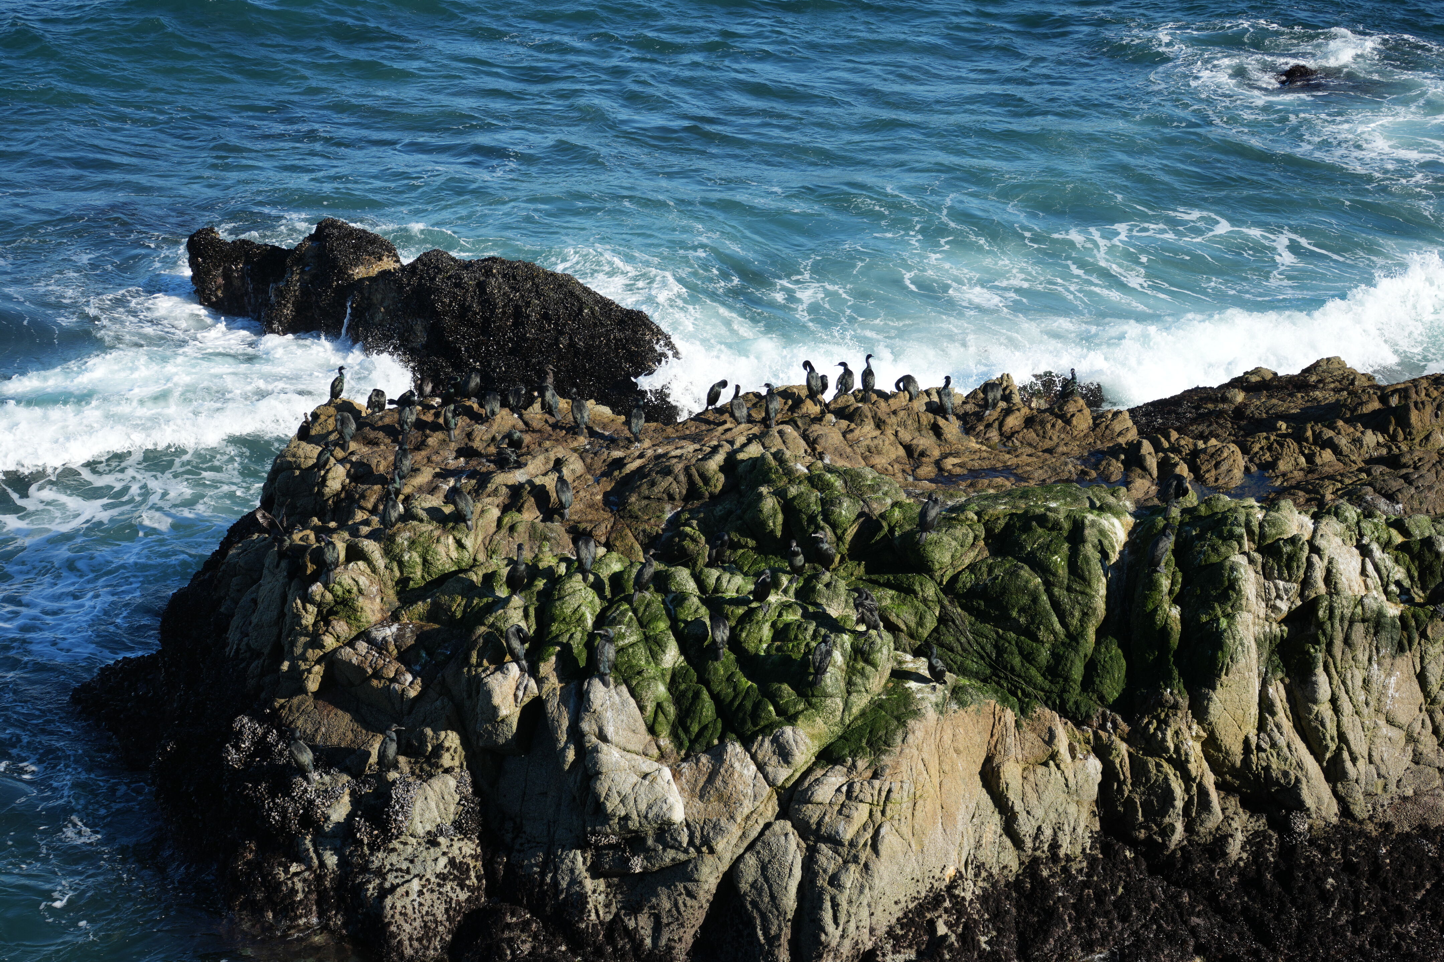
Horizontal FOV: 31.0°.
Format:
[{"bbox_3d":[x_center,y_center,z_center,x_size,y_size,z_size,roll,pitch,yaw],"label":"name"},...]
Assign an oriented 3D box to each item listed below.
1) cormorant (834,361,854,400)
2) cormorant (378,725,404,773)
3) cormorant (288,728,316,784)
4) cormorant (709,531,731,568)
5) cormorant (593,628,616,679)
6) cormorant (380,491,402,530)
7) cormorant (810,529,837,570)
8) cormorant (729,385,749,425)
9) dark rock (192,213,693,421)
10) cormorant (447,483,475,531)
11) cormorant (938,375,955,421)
[{"bbox_3d":[1.667,-1.368,35.500,0.220,0.500,0.360,11,22,28],"label":"cormorant"},{"bbox_3d":[-3.194,2.580,25.200,0.290,0.470,0.200,5,21,14],"label":"cormorant"},{"bbox_3d":[-4.073,2.655,25.200,0.210,0.480,0.370,-16,25,-37],"label":"cormorant"},{"bbox_3d":[-0.035,0.834,32.100,0.310,0.430,0.200,14,23,36],"label":"cormorant"},{"bbox_3d":[-1.165,1.755,26.000,0.210,0.510,0.330,-1,20,-4],"label":"cormorant"},{"bbox_3d":[-4.133,0.381,32.600,0.210,0.550,0.330,0,18,0],"label":"cormorant"},{"bbox_3d":[1.188,0.799,30.500,0.220,0.460,0.360,13,23,33],"label":"cormorant"},{"bbox_3d":[0.225,-1.014,34.700,0.200,0.520,0.340,-5,20,-14],"label":"cormorant"},{"bbox_3d":[-5.500,-3.011,49.071,9.300,2.500,3.600,9,20,26],"label":"dark rock"},{"bbox_3d":[-2.787,0.278,28.000,0.210,0.490,0.350,-13,24,-33],"label":"cormorant"},{"bbox_3d":[3.014,-1.121,35.000,0.190,0.570,0.350,-5,20,-14],"label":"cormorant"}]

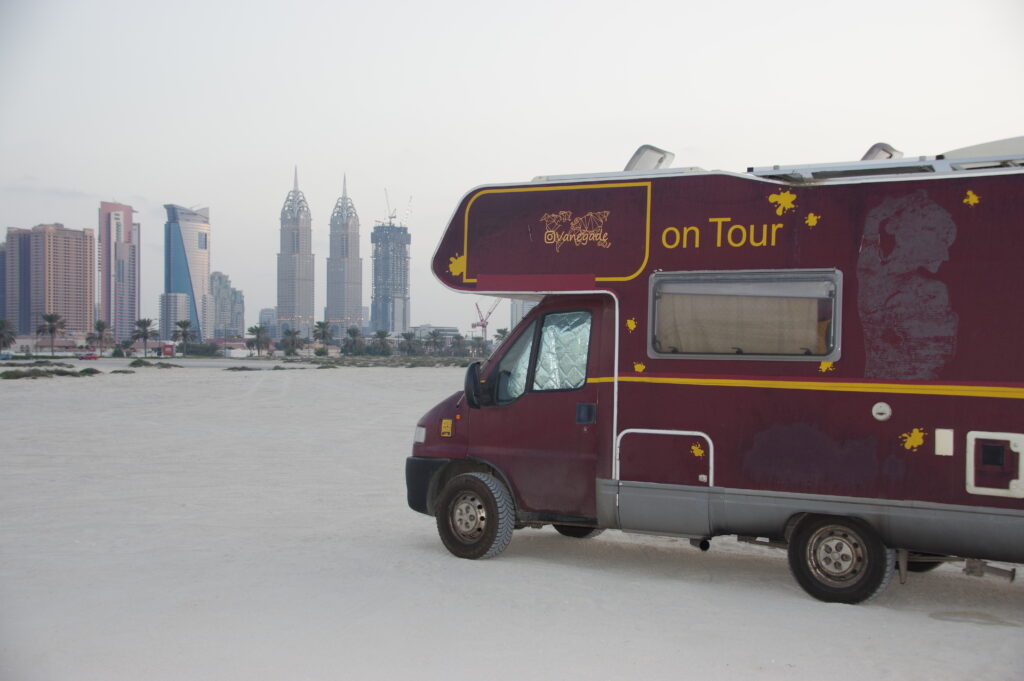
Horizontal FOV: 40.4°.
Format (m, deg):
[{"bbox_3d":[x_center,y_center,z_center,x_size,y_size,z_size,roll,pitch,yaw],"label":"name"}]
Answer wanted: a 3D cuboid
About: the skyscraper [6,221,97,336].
[{"bbox_3d":[-535.500,-58.000,1619.000,72.000,141.000,68.000,0,0,35],"label":"skyscraper"}]

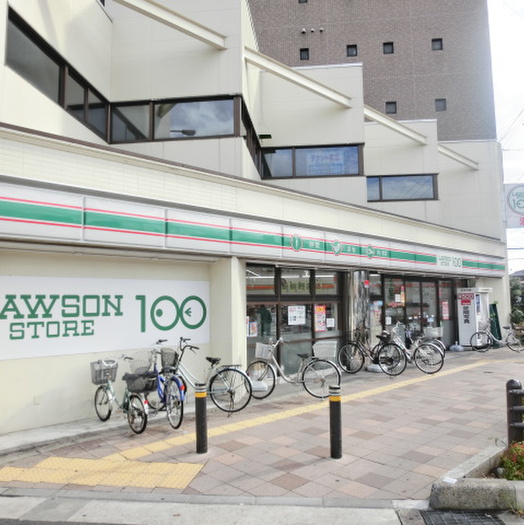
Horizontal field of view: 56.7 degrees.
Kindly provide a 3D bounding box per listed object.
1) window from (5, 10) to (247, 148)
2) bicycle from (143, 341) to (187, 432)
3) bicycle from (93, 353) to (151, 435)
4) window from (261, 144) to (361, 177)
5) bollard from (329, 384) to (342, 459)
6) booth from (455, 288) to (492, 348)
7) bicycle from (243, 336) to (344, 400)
[{"bbox_3d":[-1.774,-2.720,7.413,2.480,0.780,3.000,-1,-5,6],"label":"window"},{"bbox_3d":[-1.397,1.731,7.009,0.580,1.090,1.750,2,-6,-26],"label":"bicycle"},{"bbox_3d":[-1.918,1.767,6.673,0.540,0.980,1.530,4,-6,-44],"label":"bicycle"},{"bbox_3d":[1.214,-2.406,11.665,2.460,0.780,0.120,-1,-5,6],"label":"window"},{"bbox_3d":[0.778,1.695,5.168,0.115,0.740,0.115,-1,-5,0],"label":"bollard"},{"bbox_3d":[7.714,1.981,17.638,1.300,2.000,0.660,4,-7,-44],"label":"booth"},{"bbox_3d":[0.520,1.841,8.471,1.700,1.060,0.560,-1,-5,0],"label":"bicycle"}]

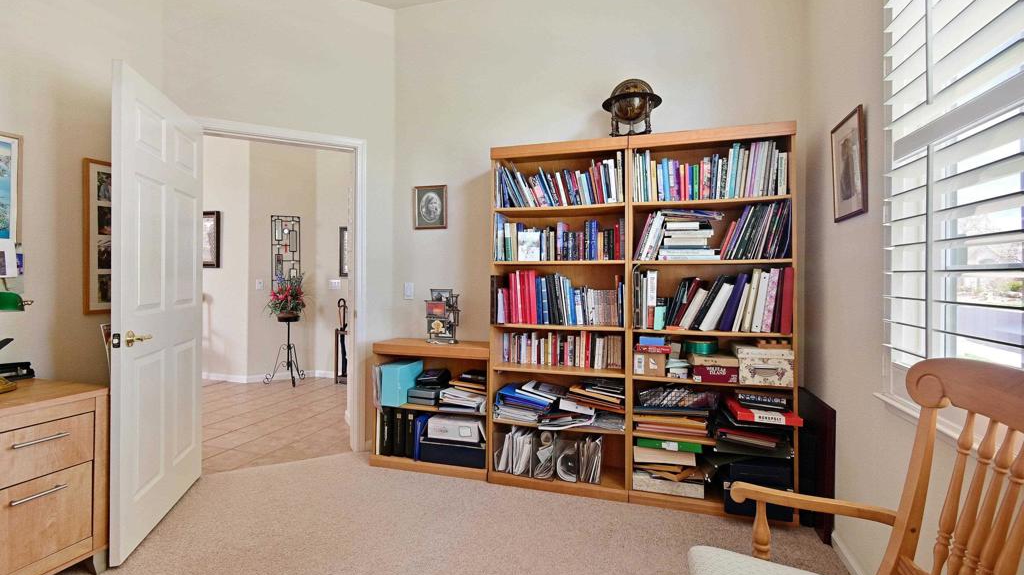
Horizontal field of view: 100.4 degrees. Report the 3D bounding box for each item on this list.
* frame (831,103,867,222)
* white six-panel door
[{"bbox_3d":[1.349,-0.476,1.703,0.022,0.407,0.288,0,1,19],"label":"frame"},{"bbox_3d":[-1.693,0.089,2.082,0.038,2.020,0.786,0,1,-17],"label":"white six-panel door"}]

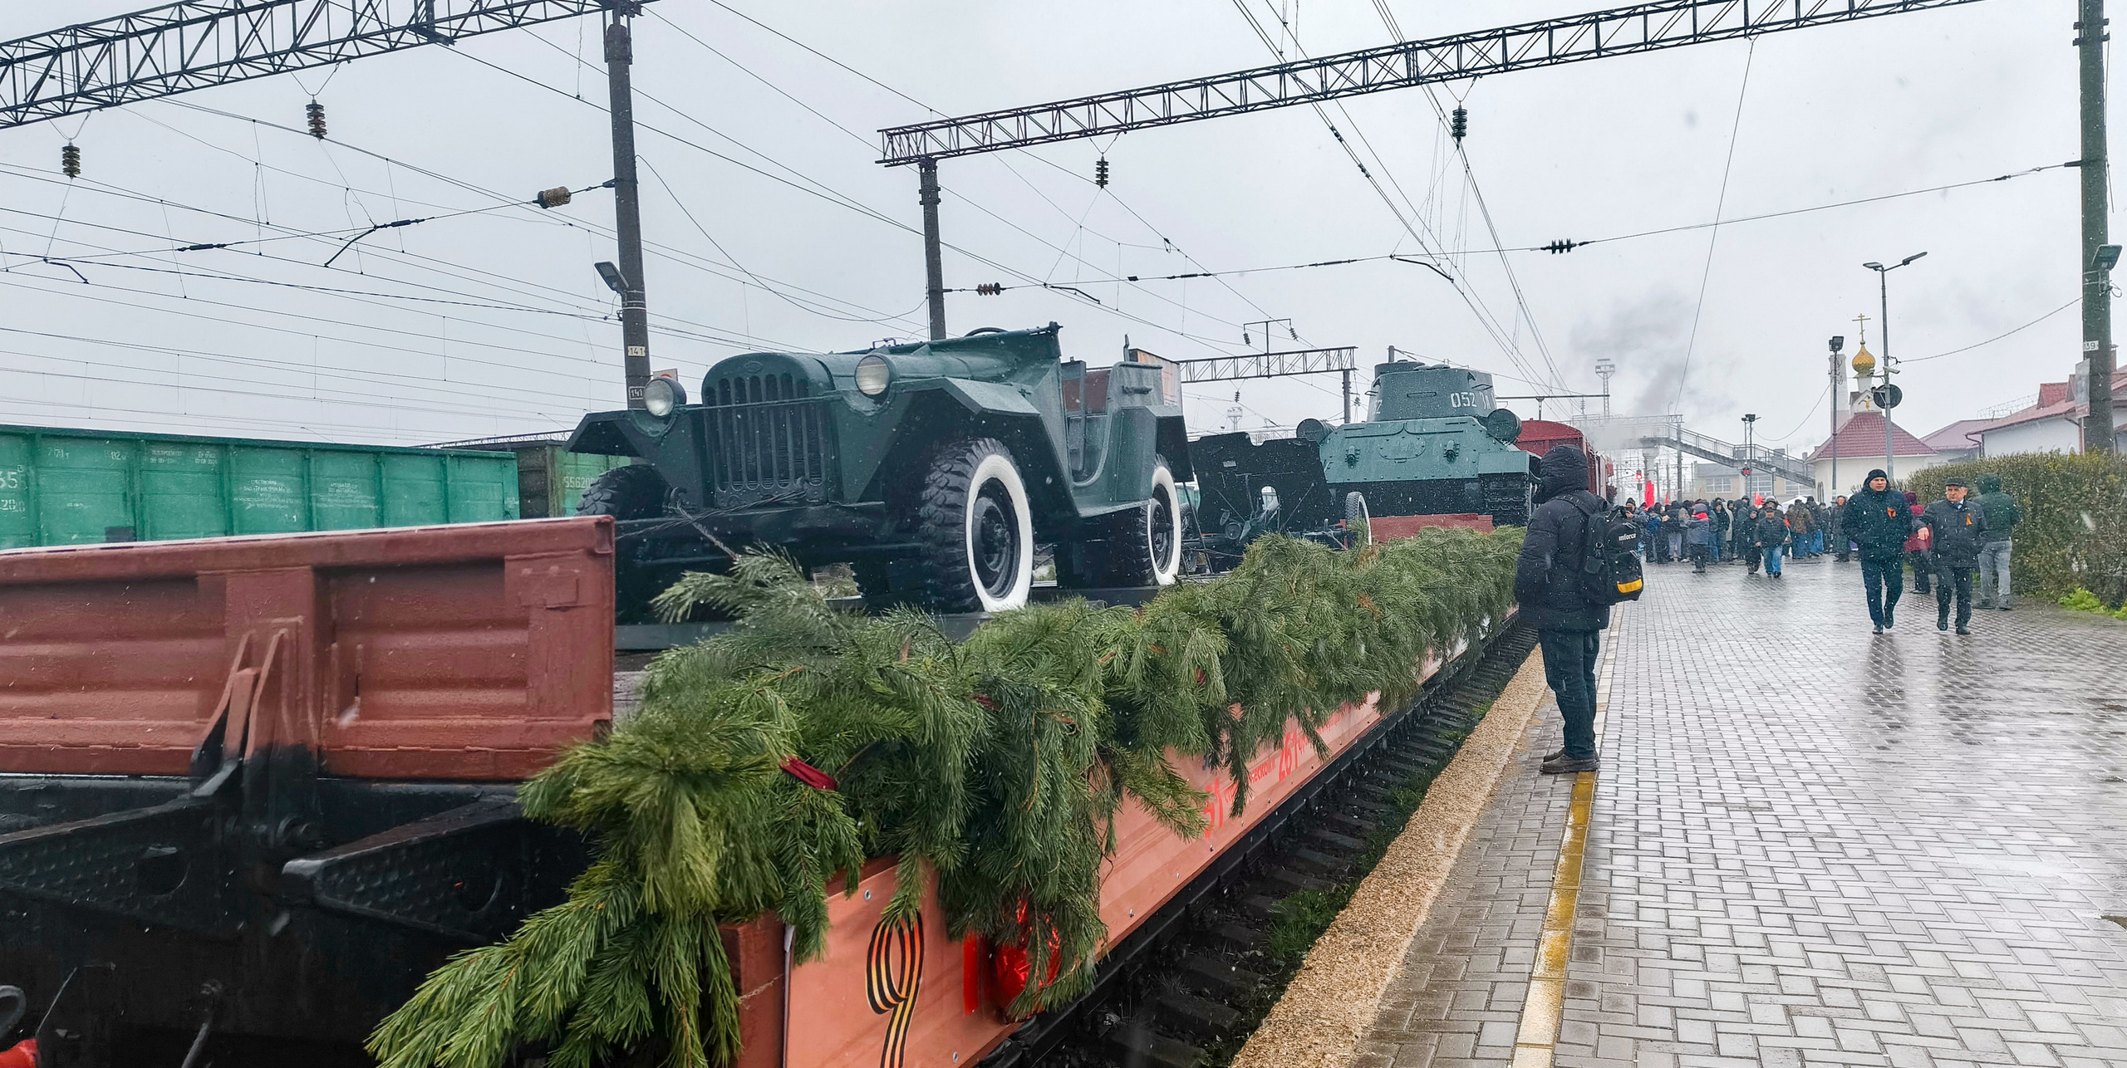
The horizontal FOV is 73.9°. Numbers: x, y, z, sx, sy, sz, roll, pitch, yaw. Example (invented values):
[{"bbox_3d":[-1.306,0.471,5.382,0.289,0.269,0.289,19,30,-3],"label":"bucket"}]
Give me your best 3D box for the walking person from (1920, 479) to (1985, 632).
[{"bbox_3d":[9.683,0.244,15.350,0.620,1.700,0.450,-2,0,22],"label":"walking person"}]

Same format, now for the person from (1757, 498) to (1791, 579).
[{"bbox_3d":[14.412,0.130,28.819,0.580,1.516,0.420,-3,0,25],"label":"person"}]

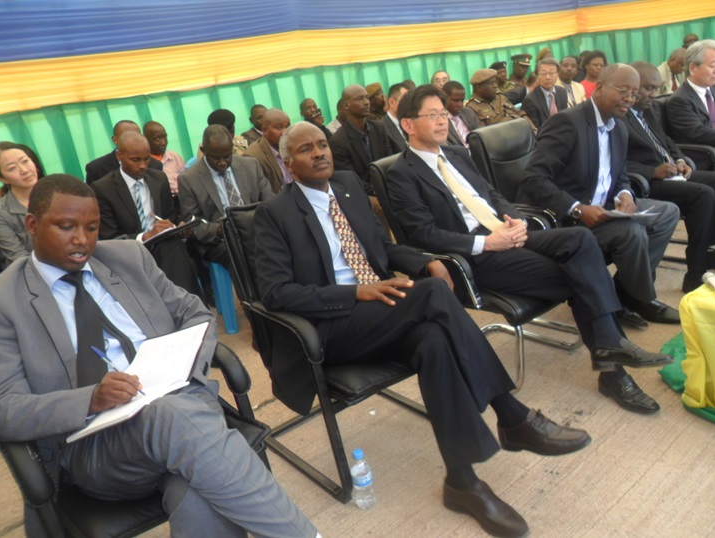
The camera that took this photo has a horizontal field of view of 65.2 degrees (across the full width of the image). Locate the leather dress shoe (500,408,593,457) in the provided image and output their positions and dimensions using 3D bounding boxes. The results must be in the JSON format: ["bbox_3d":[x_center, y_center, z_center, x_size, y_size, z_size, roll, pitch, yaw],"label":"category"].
[{"bbox_3d":[0.527,0.479,1.622,0.290,0.110,0.105,-21,7,43],"label":"leather dress shoe"}]

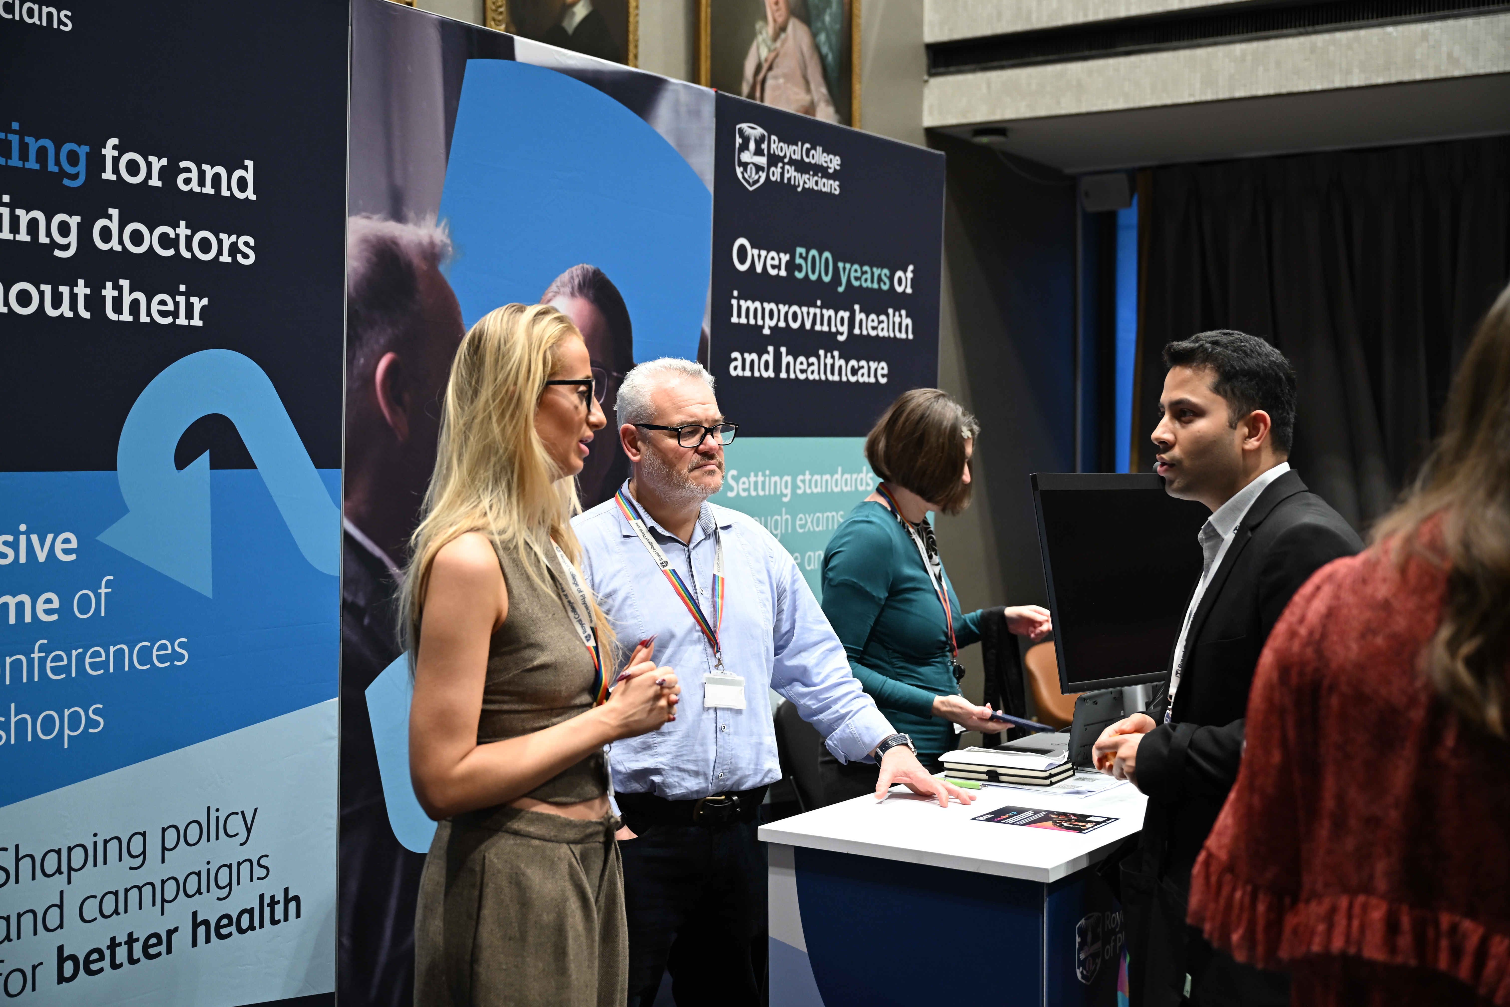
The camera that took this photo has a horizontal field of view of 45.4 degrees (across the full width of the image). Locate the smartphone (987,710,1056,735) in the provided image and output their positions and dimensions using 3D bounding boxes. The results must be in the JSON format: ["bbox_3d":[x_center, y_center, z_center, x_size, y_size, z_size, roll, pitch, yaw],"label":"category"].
[{"bbox_3d":[0.504,0.413,3.420,0.152,0.010,0.074,15,-4,17],"label":"smartphone"}]

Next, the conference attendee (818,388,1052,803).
[{"bbox_3d":[0.369,0.624,3.622,0.460,1.700,0.480,0,2,18],"label":"conference attendee"}]

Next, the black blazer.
[{"bbox_3d":[0.733,0.339,2.670,0.370,0.780,0.480,-1,2,-21],"label":"black blazer"}]

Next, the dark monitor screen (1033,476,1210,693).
[{"bbox_3d":[0.758,0.144,3.461,0.620,0.395,0.050,-1,-9,-40],"label":"dark monitor screen"}]

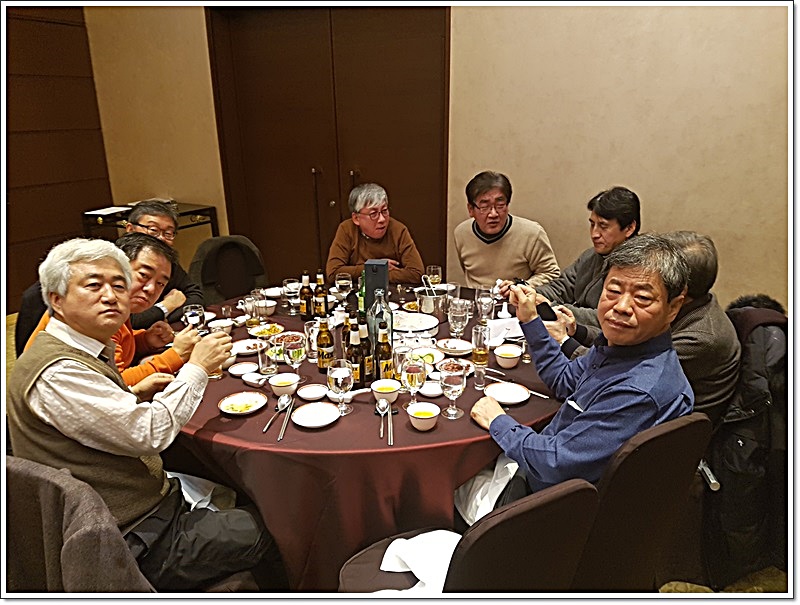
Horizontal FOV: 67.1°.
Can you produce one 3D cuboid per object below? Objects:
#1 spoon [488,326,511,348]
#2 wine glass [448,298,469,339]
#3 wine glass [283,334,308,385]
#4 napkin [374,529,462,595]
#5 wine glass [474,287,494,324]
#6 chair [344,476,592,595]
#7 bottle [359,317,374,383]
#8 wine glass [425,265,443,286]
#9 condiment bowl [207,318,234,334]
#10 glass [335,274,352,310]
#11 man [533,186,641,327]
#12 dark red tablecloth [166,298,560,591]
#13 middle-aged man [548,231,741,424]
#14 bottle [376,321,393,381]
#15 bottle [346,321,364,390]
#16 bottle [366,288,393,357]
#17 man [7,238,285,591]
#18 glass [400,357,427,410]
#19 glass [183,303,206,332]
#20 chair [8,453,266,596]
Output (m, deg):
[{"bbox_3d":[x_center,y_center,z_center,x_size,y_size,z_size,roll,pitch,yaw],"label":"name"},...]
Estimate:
[{"bbox_3d":[0.379,0.131,2.349,0.135,0.045,0.045,-14,22,-34],"label":"spoon"},{"bbox_3d":[0.234,0.063,2.408,0.075,0.152,0.075,-1,18,0],"label":"wine glass"},{"bbox_3d":[-0.361,0.191,2.054,0.079,0.155,0.079,-1,17,0],"label":"wine glass"},{"bbox_3d":[0.067,0.700,1.547,0.260,0.070,0.290,-1,18,0],"label":"napkin"},{"bbox_3d":[0.369,0.011,2.587,0.078,0.158,0.078,-1,17,0],"label":"wine glass"},{"bbox_3d":[0.133,0.739,1.488,0.470,0.910,0.570,-13,21,-33],"label":"chair"},{"bbox_3d":[-0.105,0.146,1.902,0.058,0.212,0.058,-1,18,0],"label":"bottle"},{"bbox_3d":[0.172,-0.110,2.997,0.079,0.152,0.079,-1,17,0],"label":"wine glass"},{"bbox_3d":[-0.760,0.098,2.549,0.108,0.052,0.108,-1,17,0],"label":"condiment bowl"},{"bbox_3d":[-0.257,-0.053,2.770,0.075,0.155,0.075,-1,18,0],"label":"glass"},{"bbox_3d":[0.834,0.159,2.611,0.760,1.280,0.540,-6,19,-16],"label":"man"},{"bbox_3d":[-0.123,0.484,2.413,1.620,0.750,1.620,-1,18,0],"label":"dark red tablecloth"},{"bbox_3d":[0.806,0.330,2.191,0.650,1.250,0.540,4,18,16],"label":"middle-aged man"},{"bbox_3d":[-0.050,0.166,1.995,0.060,0.218,0.060,-1,18,0],"label":"bottle"},{"bbox_3d":[-0.146,0.172,1.984,0.060,0.218,0.060,-1,18,0],"label":"bottle"},{"bbox_3d":[-0.066,0.090,1.973,0.084,0.275,0.084,-1,18,0],"label":"bottle"},{"bbox_3d":[-0.656,0.503,1.635,0.660,1.300,0.550,-13,21,-33],"label":"man"},{"bbox_3d":[0.041,0.248,1.849,0.077,0.153,0.077,-1,18,0],"label":"glass"},{"bbox_3d":[-0.830,0.089,2.414,0.081,0.152,0.081,-1,17,0],"label":"glass"},{"bbox_3d":[-0.658,0.698,1.664,0.570,0.910,0.480,-16,23,-41],"label":"chair"}]

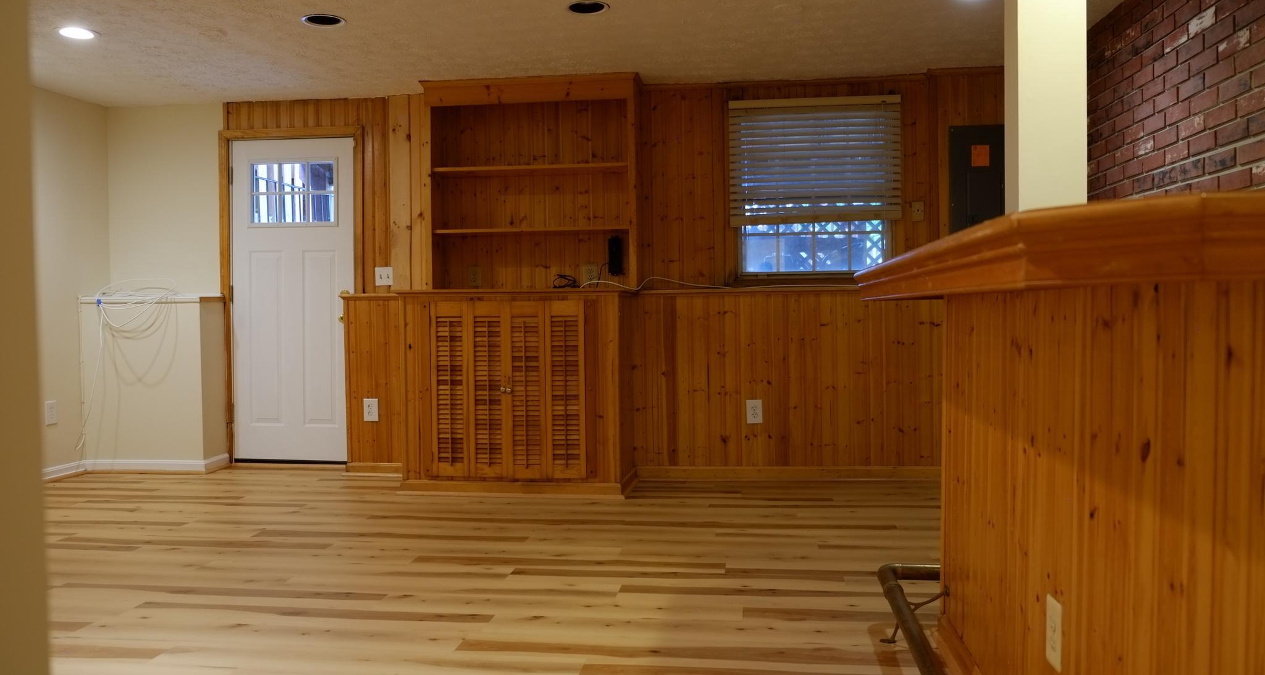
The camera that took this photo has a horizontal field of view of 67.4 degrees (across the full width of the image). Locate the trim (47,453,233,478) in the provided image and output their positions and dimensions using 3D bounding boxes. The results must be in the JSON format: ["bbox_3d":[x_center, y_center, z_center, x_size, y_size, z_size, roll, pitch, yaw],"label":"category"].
[{"bbox_3d":[-2.964,0.783,5.751,0.815,0.079,0.580,0,2,7],"label":"trim"}]

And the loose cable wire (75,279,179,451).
[{"bbox_3d":[-3.006,0.165,5.674,0.635,1.019,0.240,0,2,7],"label":"loose cable wire"}]

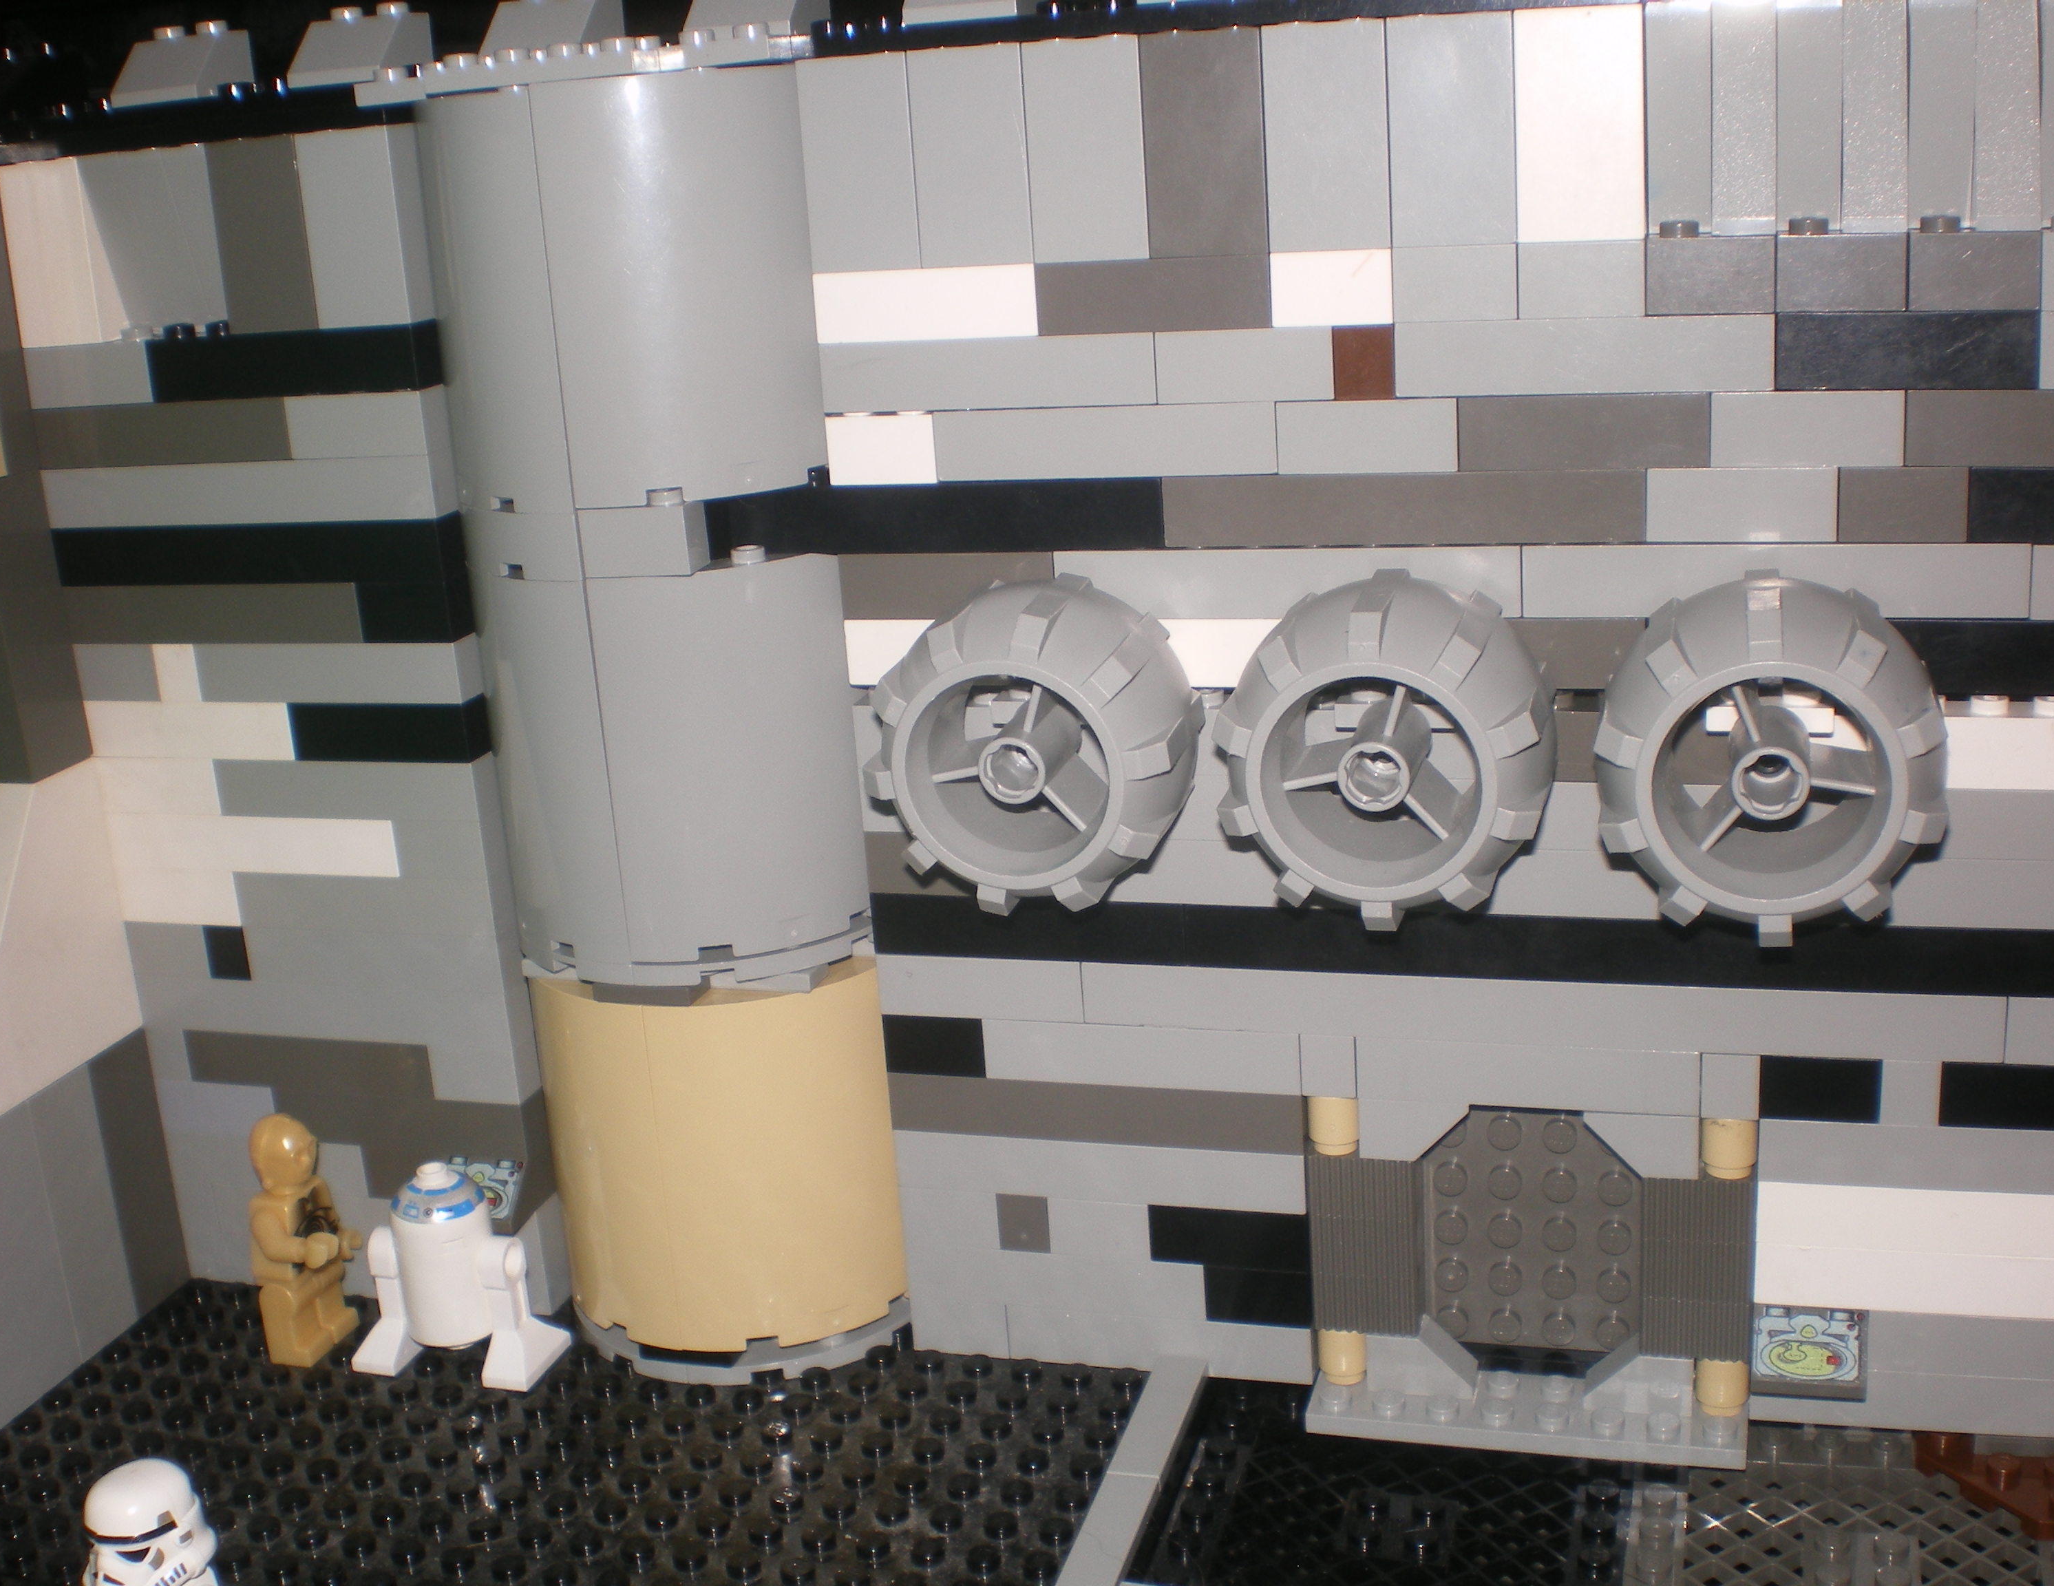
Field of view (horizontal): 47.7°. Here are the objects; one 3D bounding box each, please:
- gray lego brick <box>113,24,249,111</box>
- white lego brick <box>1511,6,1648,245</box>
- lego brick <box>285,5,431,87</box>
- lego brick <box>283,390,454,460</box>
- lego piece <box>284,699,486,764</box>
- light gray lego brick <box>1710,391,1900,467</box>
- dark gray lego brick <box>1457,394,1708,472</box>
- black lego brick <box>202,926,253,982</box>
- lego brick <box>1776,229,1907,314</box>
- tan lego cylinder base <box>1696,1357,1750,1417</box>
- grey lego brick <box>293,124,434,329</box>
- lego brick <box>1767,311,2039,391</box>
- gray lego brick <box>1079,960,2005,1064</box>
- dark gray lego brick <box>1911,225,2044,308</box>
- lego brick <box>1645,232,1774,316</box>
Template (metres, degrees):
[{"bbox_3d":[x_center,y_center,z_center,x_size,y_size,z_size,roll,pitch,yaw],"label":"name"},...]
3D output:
[{"bbox_3d":[-0.129,-0.111,0.353,0.016,0.011,0.016,1,17,17],"label":"gray lego brick"},{"bbox_3d":[0.069,-0.084,0.291,0.016,0.029,0.008,1,17,17],"label":"white lego brick"},{"bbox_3d":[-0.099,-0.110,0.345,0.016,0.011,0.016,1,17,17],"label":"lego brick"},{"bbox_3d":[-0.100,-0.056,0.352,0.024,0.010,0.008,1,17,17],"label":"lego brick"},{"bbox_3d":[-0.100,-0.011,0.366,0.032,0.010,0.008,1,17,17],"label":"lego piece"},{"bbox_3d":[0.098,-0.046,0.293,0.024,0.010,0.008,1,17,17],"label":"light gray lego brick"},{"bbox_3d":[0.073,-0.048,0.304,0.032,0.010,0.016,1,18,17],"label":"dark gray lego brick"},{"bbox_3d":[-0.132,0.025,0.388,0.008,0.010,0.008,1,17,17],"label":"black lego brick"},{"bbox_3d":[0.102,-0.066,0.292,0.016,0.010,0.016,1,18,17],"label":"lego brick"},{"bbox_3d":[0.101,0.085,0.338,0.008,0.010,0.008,1,17,17],"label":"tan lego cylinder base"},{"bbox_3d":[-0.096,-0.084,0.346,0.016,0.029,0.016,1,18,17],"label":"grey lego brick"},{"bbox_3d":[0.108,-0.055,0.287,0.032,0.010,0.008,1,17,17],"label":"lego brick"},{"bbox_3d":[0.070,0.029,0.325,0.128,0.010,0.008,1,17,17],"label":"gray lego brick"},{"bbox_3d":[0.118,-0.066,0.292,0.016,0.010,0.014,1,17,17],"label":"dark gray lego brick"},{"bbox_3d":[0.086,-0.065,0.292,0.016,0.010,0.008,1,17,17],"label":"lego brick"}]

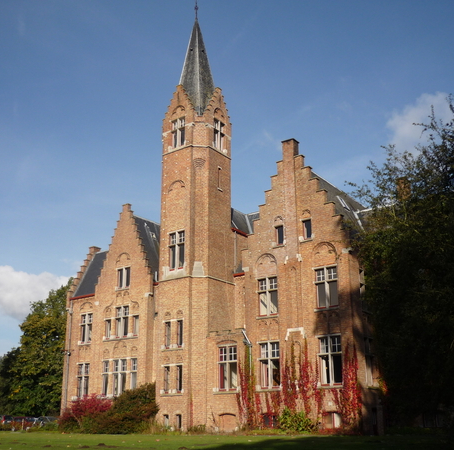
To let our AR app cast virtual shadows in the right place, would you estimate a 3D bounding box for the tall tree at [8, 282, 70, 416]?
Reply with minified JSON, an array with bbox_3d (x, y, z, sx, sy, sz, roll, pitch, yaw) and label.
[{"bbox_3d":[-23.395,16.801,76.688,12.000,20.000,12.000,-14,-23,34],"label":"tall tree"}]

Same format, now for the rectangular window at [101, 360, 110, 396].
[{"bbox_3d":[-10.140,12.998,48.318,0.824,2.925,0.250,-14,-23,34],"label":"rectangular window"}]

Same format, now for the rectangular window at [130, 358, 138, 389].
[{"bbox_3d":[-7.485,12.348,46.459,0.824,2.905,0.250,-14,-23,34],"label":"rectangular window"}]

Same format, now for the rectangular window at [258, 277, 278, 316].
[{"bbox_3d":[2.840,4.938,39.201,1.570,2.750,0.220,-14,-22,34],"label":"rectangular window"}]

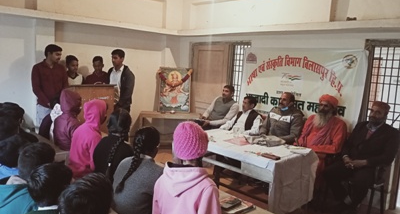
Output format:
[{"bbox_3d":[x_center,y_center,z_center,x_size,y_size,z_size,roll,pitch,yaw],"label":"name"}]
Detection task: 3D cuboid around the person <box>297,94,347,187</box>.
[{"bbox_3d":[1.284,0.515,3.436,0.800,1.310,0.560,-4,10,-44],"label":"person"}]

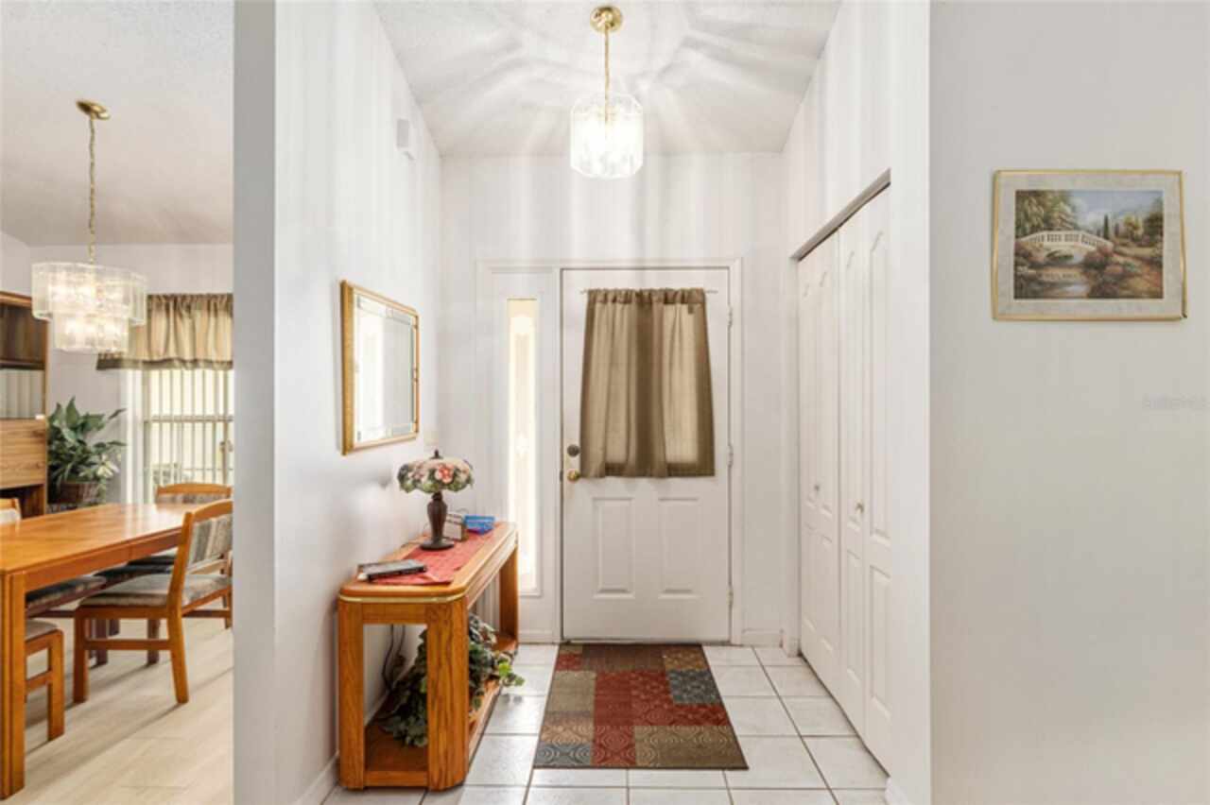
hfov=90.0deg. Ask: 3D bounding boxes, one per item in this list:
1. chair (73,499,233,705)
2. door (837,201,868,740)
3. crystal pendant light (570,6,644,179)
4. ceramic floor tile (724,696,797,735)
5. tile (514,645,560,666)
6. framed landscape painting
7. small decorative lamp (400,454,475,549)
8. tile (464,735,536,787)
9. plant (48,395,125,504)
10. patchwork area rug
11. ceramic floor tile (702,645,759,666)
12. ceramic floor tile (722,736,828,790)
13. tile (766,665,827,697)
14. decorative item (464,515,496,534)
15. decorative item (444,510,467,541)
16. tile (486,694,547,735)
[{"bbox_3d":[-2.059,0.885,2.865,0.550,0.850,0.470,0,0,1],"label":"chair"},{"bbox_3d":[1.006,0.277,2.422,0.035,2.030,0.305,0,0,1],"label":"door"},{"bbox_3d":[0.007,-1.262,2.443,0.295,0.625,0.295,0,0,1],"label":"crystal pendant light"},{"bbox_3d":[0.601,1.304,2.507,0.329,0.010,0.315,0,0,1],"label":"ceramic floor tile"},{"bbox_3d":[-0.403,1.304,3.113,0.319,0.010,0.238,0,0,1],"label":"tile"},{"bbox_3d":[1.367,-0.444,1.716,0.521,0.427,0.025,0,0,1],"label":"framed landscape painting"},{"bbox_3d":[-0.737,0.416,2.633,0.328,0.416,0.328,0,0,1],"label":"small decorative lamp"},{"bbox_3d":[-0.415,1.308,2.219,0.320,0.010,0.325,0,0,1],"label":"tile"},{"bbox_3d":[-3.474,0.324,4.029,0.480,0.700,0.430,0,0,1],"label":"plant"},{"bbox_3d":[0.130,1.294,2.690,0.762,0.010,1.088,0,0,1],"label":"patchwork area rug"},{"bbox_3d":[0.610,1.302,3.102,0.329,0.010,0.248,0,0,1],"label":"ceramic floor tile"},{"bbox_3d":[0.591,1.305,2.192,0.339,0.010,0.315,0,0,1],"label":"ceramic floor tile"},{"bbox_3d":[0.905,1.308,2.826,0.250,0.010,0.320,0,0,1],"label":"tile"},{"bbox_3d":[-0.629,0.615,3.051,0.120,0.074,0.100,0,0,36],"label":"decorative item"},{"bbox_3d":[-0.681,0.563,2.769,0.120,0.120,0.060,0,0,33],"label":"decorative item"},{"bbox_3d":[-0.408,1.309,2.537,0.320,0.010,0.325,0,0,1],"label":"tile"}]

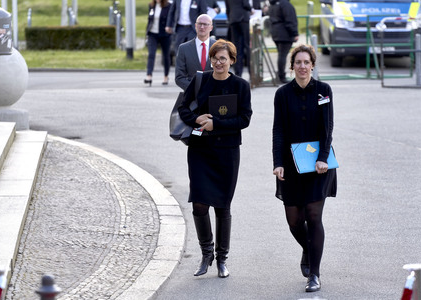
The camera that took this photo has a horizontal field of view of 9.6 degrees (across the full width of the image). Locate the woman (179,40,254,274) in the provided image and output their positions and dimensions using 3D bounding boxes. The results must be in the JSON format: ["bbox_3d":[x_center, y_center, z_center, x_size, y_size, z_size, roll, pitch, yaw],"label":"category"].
[{"bbox_3d":[0.030,0.054,17.920,0.530,1.690,0.450,1,5,7],"label":"woman"}]

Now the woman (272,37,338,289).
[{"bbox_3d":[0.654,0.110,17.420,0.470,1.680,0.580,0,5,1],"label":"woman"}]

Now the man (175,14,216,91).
[{"bbox_3d":[-0.068,-0.357,22.850,0.550,1.760,0.360,0,5,-2],"label":"man"}]

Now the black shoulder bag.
[{"bbox_3d":[-0.180,-0.305,17.950,0.180,0.530,0.360,-2,5,-21],"label":"black shoulder bag"}]

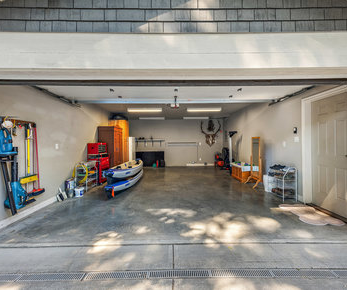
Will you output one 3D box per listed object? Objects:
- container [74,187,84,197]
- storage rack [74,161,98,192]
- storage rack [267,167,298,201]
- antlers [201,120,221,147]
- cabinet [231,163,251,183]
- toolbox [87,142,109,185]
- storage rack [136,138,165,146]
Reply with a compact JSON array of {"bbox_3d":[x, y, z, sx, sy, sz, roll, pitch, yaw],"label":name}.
[{"bbox_3d":[-2.300,1.144,4.476,0.220,0.220,0.220,-1,0,-1],"label":"container"},{"bbox_3d":[-2.450,0.874,5.129,0.300,0.750,0.650,-1,0,-1],"label":"storage rack"},{"bbox_3d":[2.526,0.848,4.229,0.290,0.730,0.600,-1,0,-1],"label":"storage rack"},{"bbox_3d":[1.942,-0.578,9.389,1.053,1.393,0.450,-1,0,-1],"label":"antlers"},{"bbox_3d":[2.434,0.935,6.253,0.490,0.520,1.010,-1,0,-1],"label":"cabinet"},{"bbox_3d":[-2.451,0.601,5.949,0.420,1.280,0.690,-1,0,-1],"label":"toolbox"},{"bbox_3d":[-1.219,-0.099,9.429,1.560,0.430,0.300,-1,0,-1],"label":"storage rack"}]

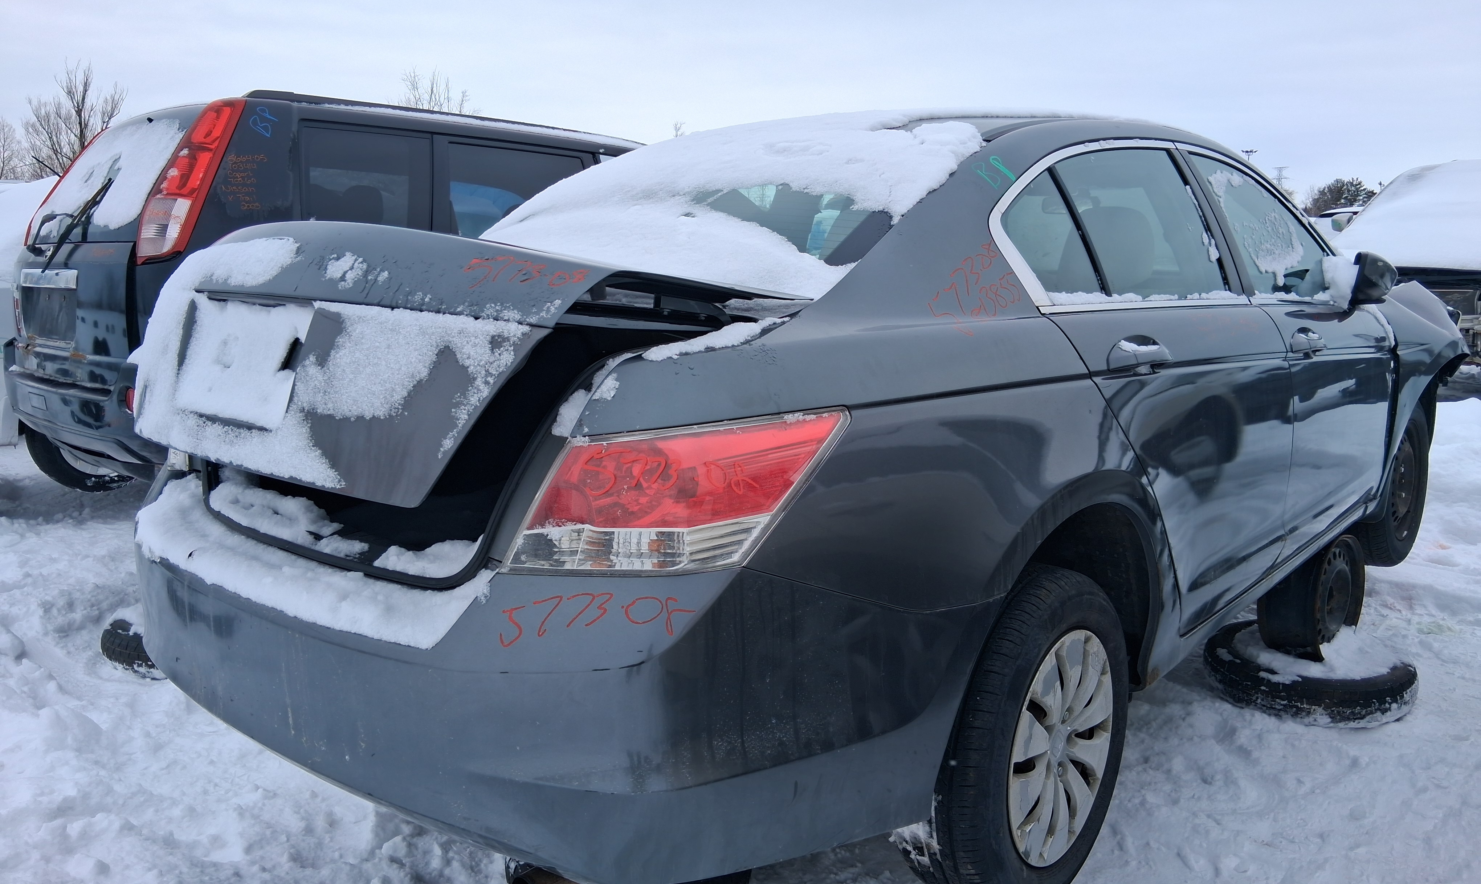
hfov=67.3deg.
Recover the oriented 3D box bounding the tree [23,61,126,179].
[{"bbox_3d":[-23.905,-9.335,39.495,4.000,8.900,4.000,-7,11,-30],"label":"tree"}]

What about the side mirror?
[{"bbox_3d":[1.886,-0.487,3.330,0.130,0.170,0.200,-8,12,-36],"label":"side mirror"}]

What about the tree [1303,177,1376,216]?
[{"bbox_3d":[51.111,-19.100,94.709,6.400,6.400,6.400,4,11,28],"label":"tree"}]

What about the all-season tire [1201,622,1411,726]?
[{"bbox_3d":[1.845,0.737,3.620,0.610,0.190,0.610,8,13,41],"label":"all-season tire"}]

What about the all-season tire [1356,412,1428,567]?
[{"bbox_3d":[2.391,0.154,4.155,0.655,0.655,0.215,-10,14,-43],"label":"all-season tire"}]

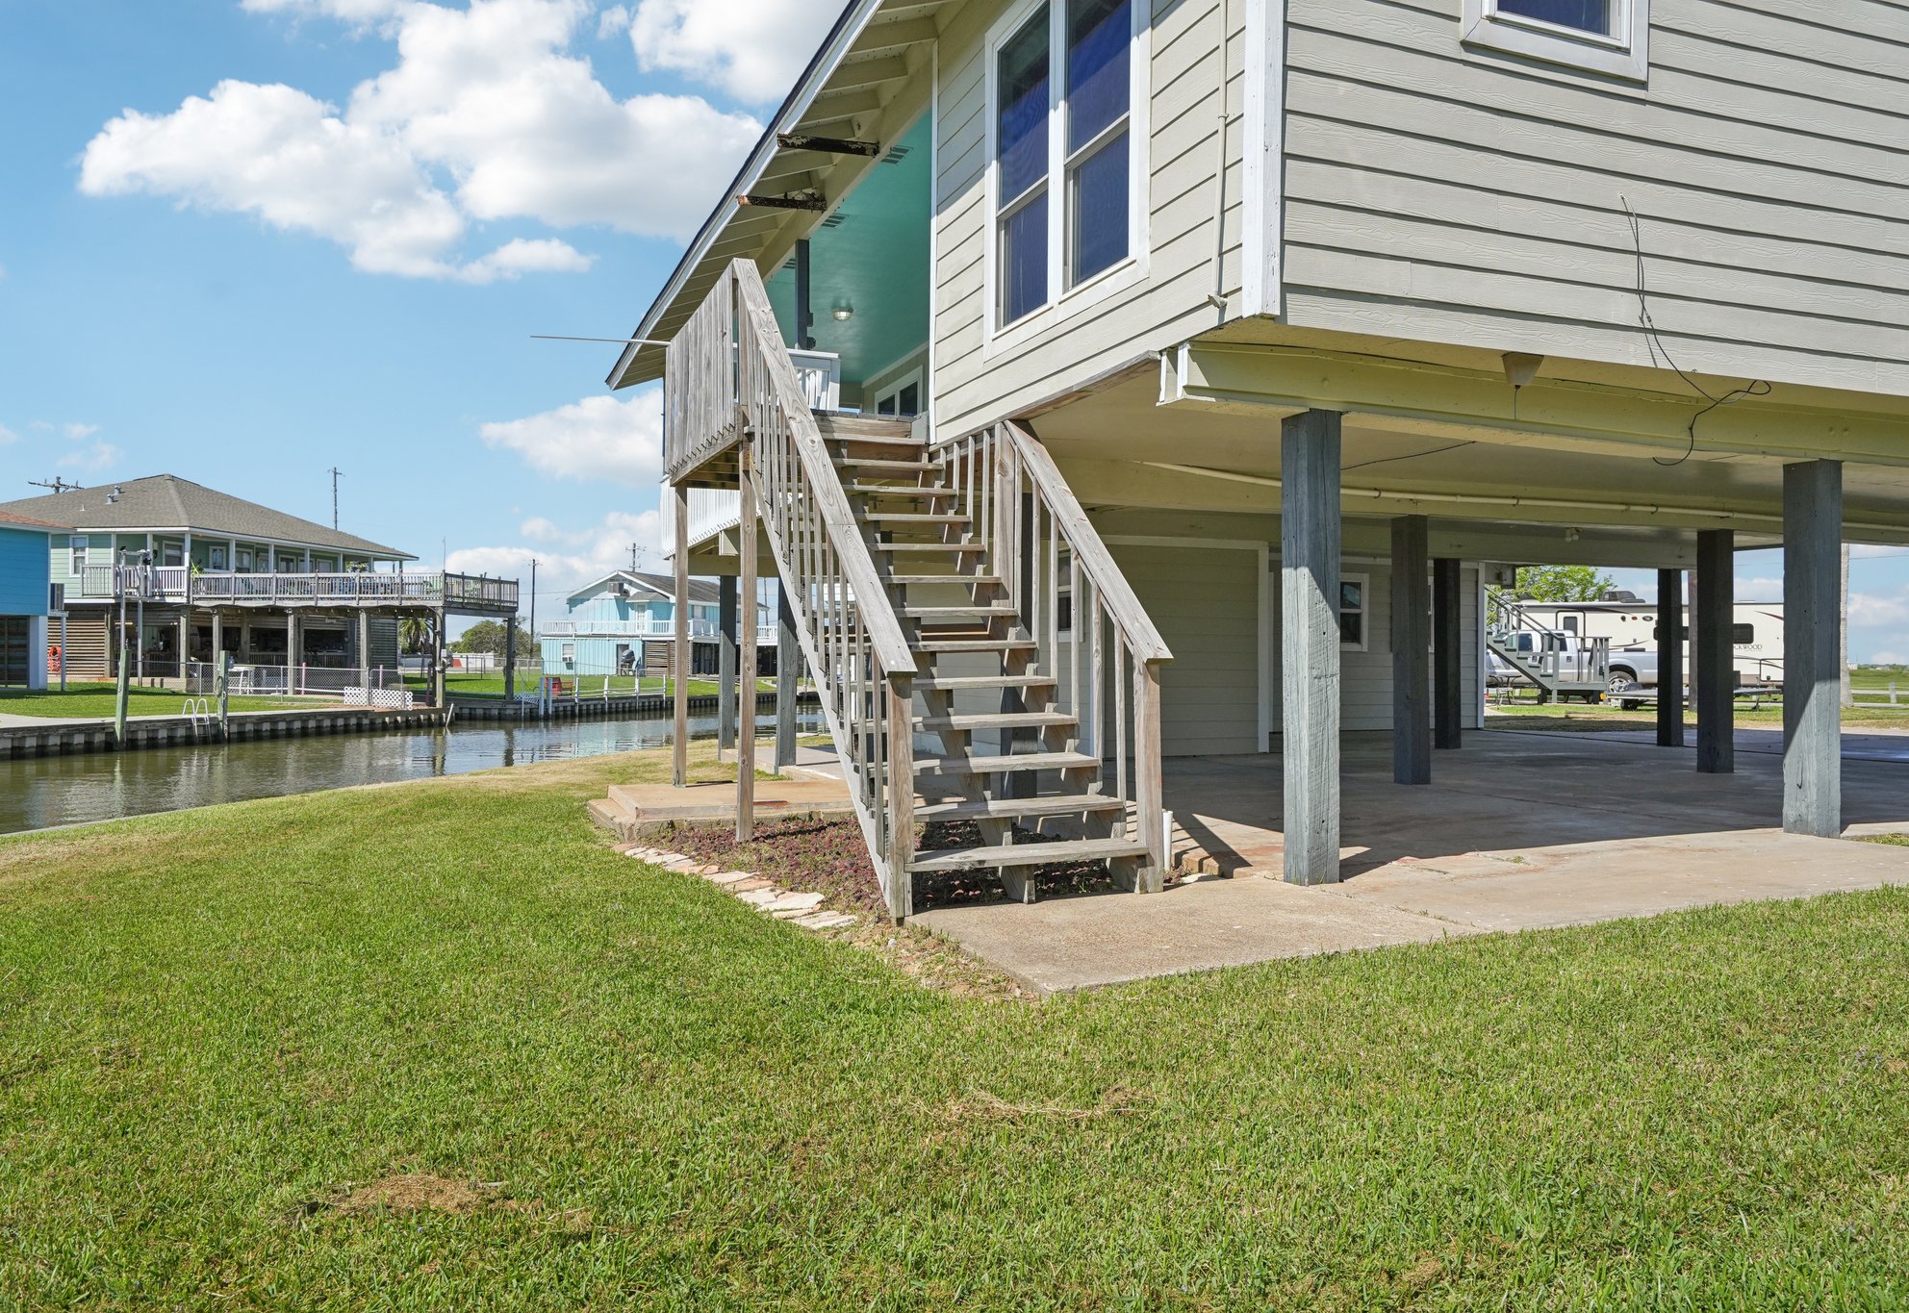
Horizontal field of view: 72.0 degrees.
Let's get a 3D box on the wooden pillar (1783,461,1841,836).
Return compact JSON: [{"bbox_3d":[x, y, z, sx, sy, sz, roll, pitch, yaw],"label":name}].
[{"bbox_3d":[5.410,-0.038,8.270,0.210,2.340,0.210,0,0,-22],"label":"wooden pillar"}]

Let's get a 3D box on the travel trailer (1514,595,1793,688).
[{"bbox_3d":[20.600,-0.200,38.600,8.700,3.240,2.450,0,0,5],"label":"travel trailer"}]

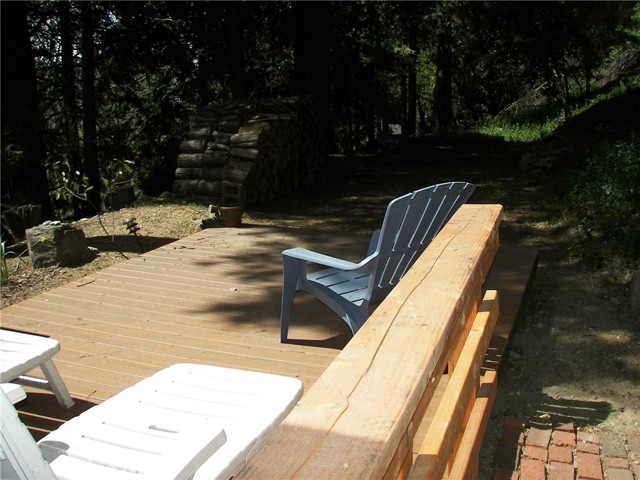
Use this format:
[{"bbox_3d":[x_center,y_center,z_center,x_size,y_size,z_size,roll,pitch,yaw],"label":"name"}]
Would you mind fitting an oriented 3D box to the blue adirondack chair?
[{"bbox_3d":[0.371,0.131,3.775,0.807,1.032,0.885,-13,19,-37],"label":"blue adirondack chair"}]

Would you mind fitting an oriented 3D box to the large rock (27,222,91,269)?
[{"bbox_3d":[-2.214,0.034,5.662,0.460,0.345,0.360,-4,16,-10],"label":"large rock"}]

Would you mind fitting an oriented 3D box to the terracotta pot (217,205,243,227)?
[{"bbox_3d":[-0.928,-0.252,6.839,0.240,0.210,0.240,-1,15,0],"label":"terracotta pot"}]

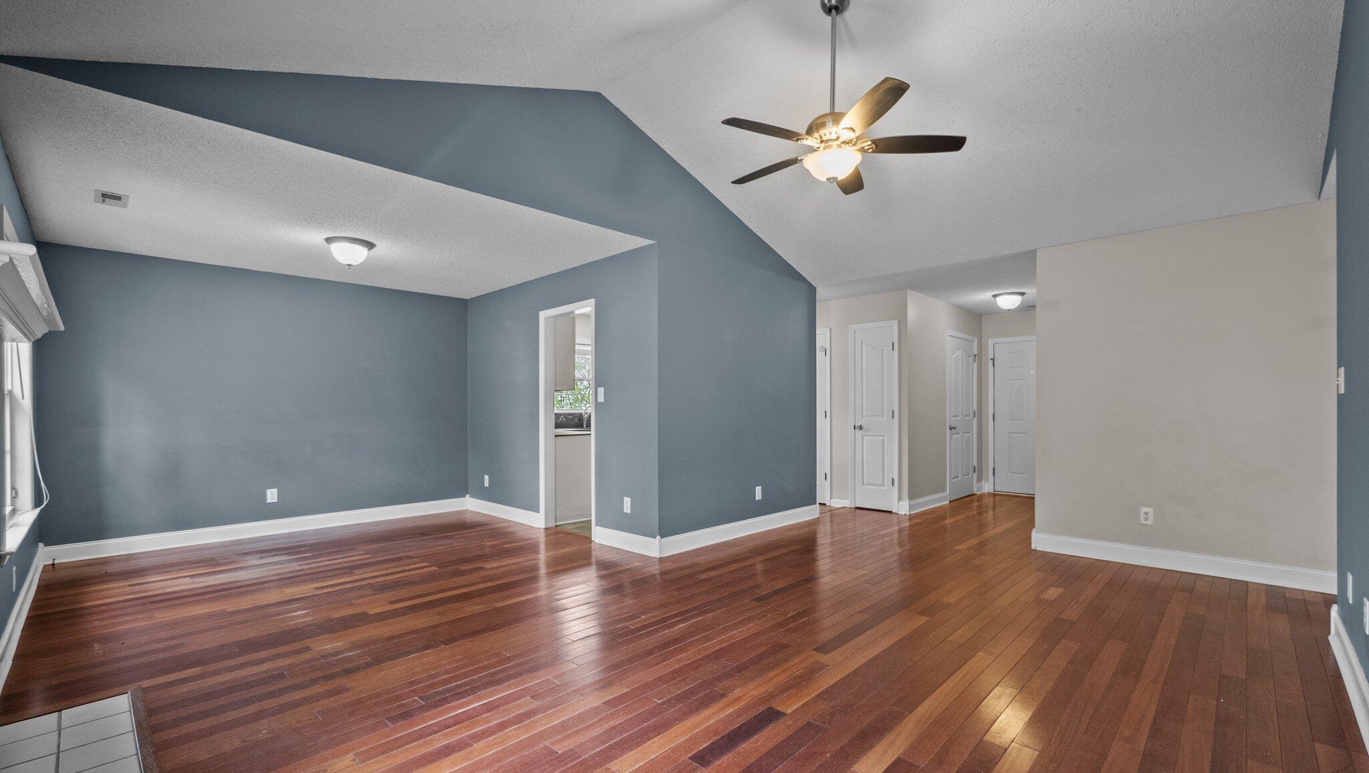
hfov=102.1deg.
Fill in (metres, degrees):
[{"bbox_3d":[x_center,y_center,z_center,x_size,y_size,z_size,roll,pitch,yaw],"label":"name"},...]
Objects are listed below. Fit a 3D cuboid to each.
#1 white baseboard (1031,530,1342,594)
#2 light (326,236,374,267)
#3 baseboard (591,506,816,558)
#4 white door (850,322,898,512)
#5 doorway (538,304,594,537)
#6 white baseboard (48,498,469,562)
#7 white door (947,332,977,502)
[{"bbox_3d":[3.415,1.227,3.938,1.601,0.137,0.025,-3,-3,44],"label":"white baseboard"},{"bbox_3d":[-2.565,-1.010,4.250,0.330,0.175,0.330,2,-2,-44],"label":"light"},{"bbox_3d":[0.351,1.299,5.376,2.251,0.140,0.795,2,-3,-43],"label":"baseboard"},{"bbox_3d":[2.139,0.344,6.272,0.576,2.115,0.060,-2,-3,41],"label":"white door"},{"bbox_3d":[-1.059,0.314,5.178,0.881,2.110,0.140,-3,-3,44],"label":"doorway"},{"bbox_3d":[-3.674,1.318,5.293,3.226,0.137,0.025,2,-3,-44],"label":"white baseboard"},{"bbox_3d":[3.560,0.379,7.084,1.005,2.100,0.060,2,-3,-43],"label":"white door"}]

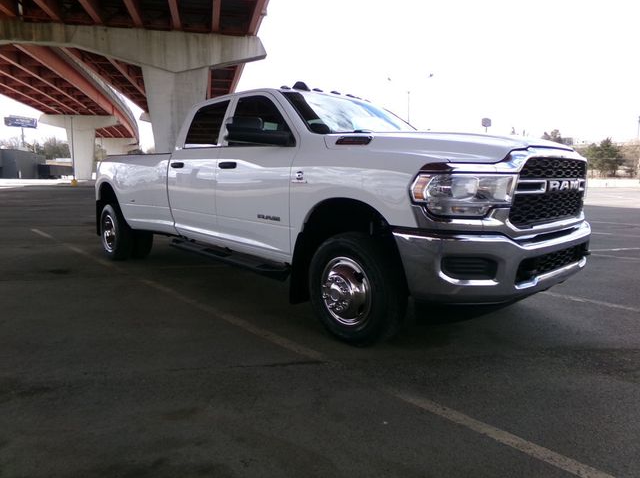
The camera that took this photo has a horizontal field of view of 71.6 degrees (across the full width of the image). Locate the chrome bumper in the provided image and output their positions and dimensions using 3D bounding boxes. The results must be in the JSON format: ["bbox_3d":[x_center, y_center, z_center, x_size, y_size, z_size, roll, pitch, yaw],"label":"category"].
[{"bbox_3d":[1.421,0.114,3.203,2.000,0.400,0.660,-6,10,-43],"label":"chrome bumper"}]

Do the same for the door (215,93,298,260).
[{"bbox_3d":[-0.550,-0.569,3.892,0.230,1.440,1.120,-6,10,-43],"label":"door"}]

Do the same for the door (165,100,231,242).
[{"bbox_3d":[-1.289,-0.709,4.668,0.230,1.445,1.080,-6,10,-43],"label":"door"}]

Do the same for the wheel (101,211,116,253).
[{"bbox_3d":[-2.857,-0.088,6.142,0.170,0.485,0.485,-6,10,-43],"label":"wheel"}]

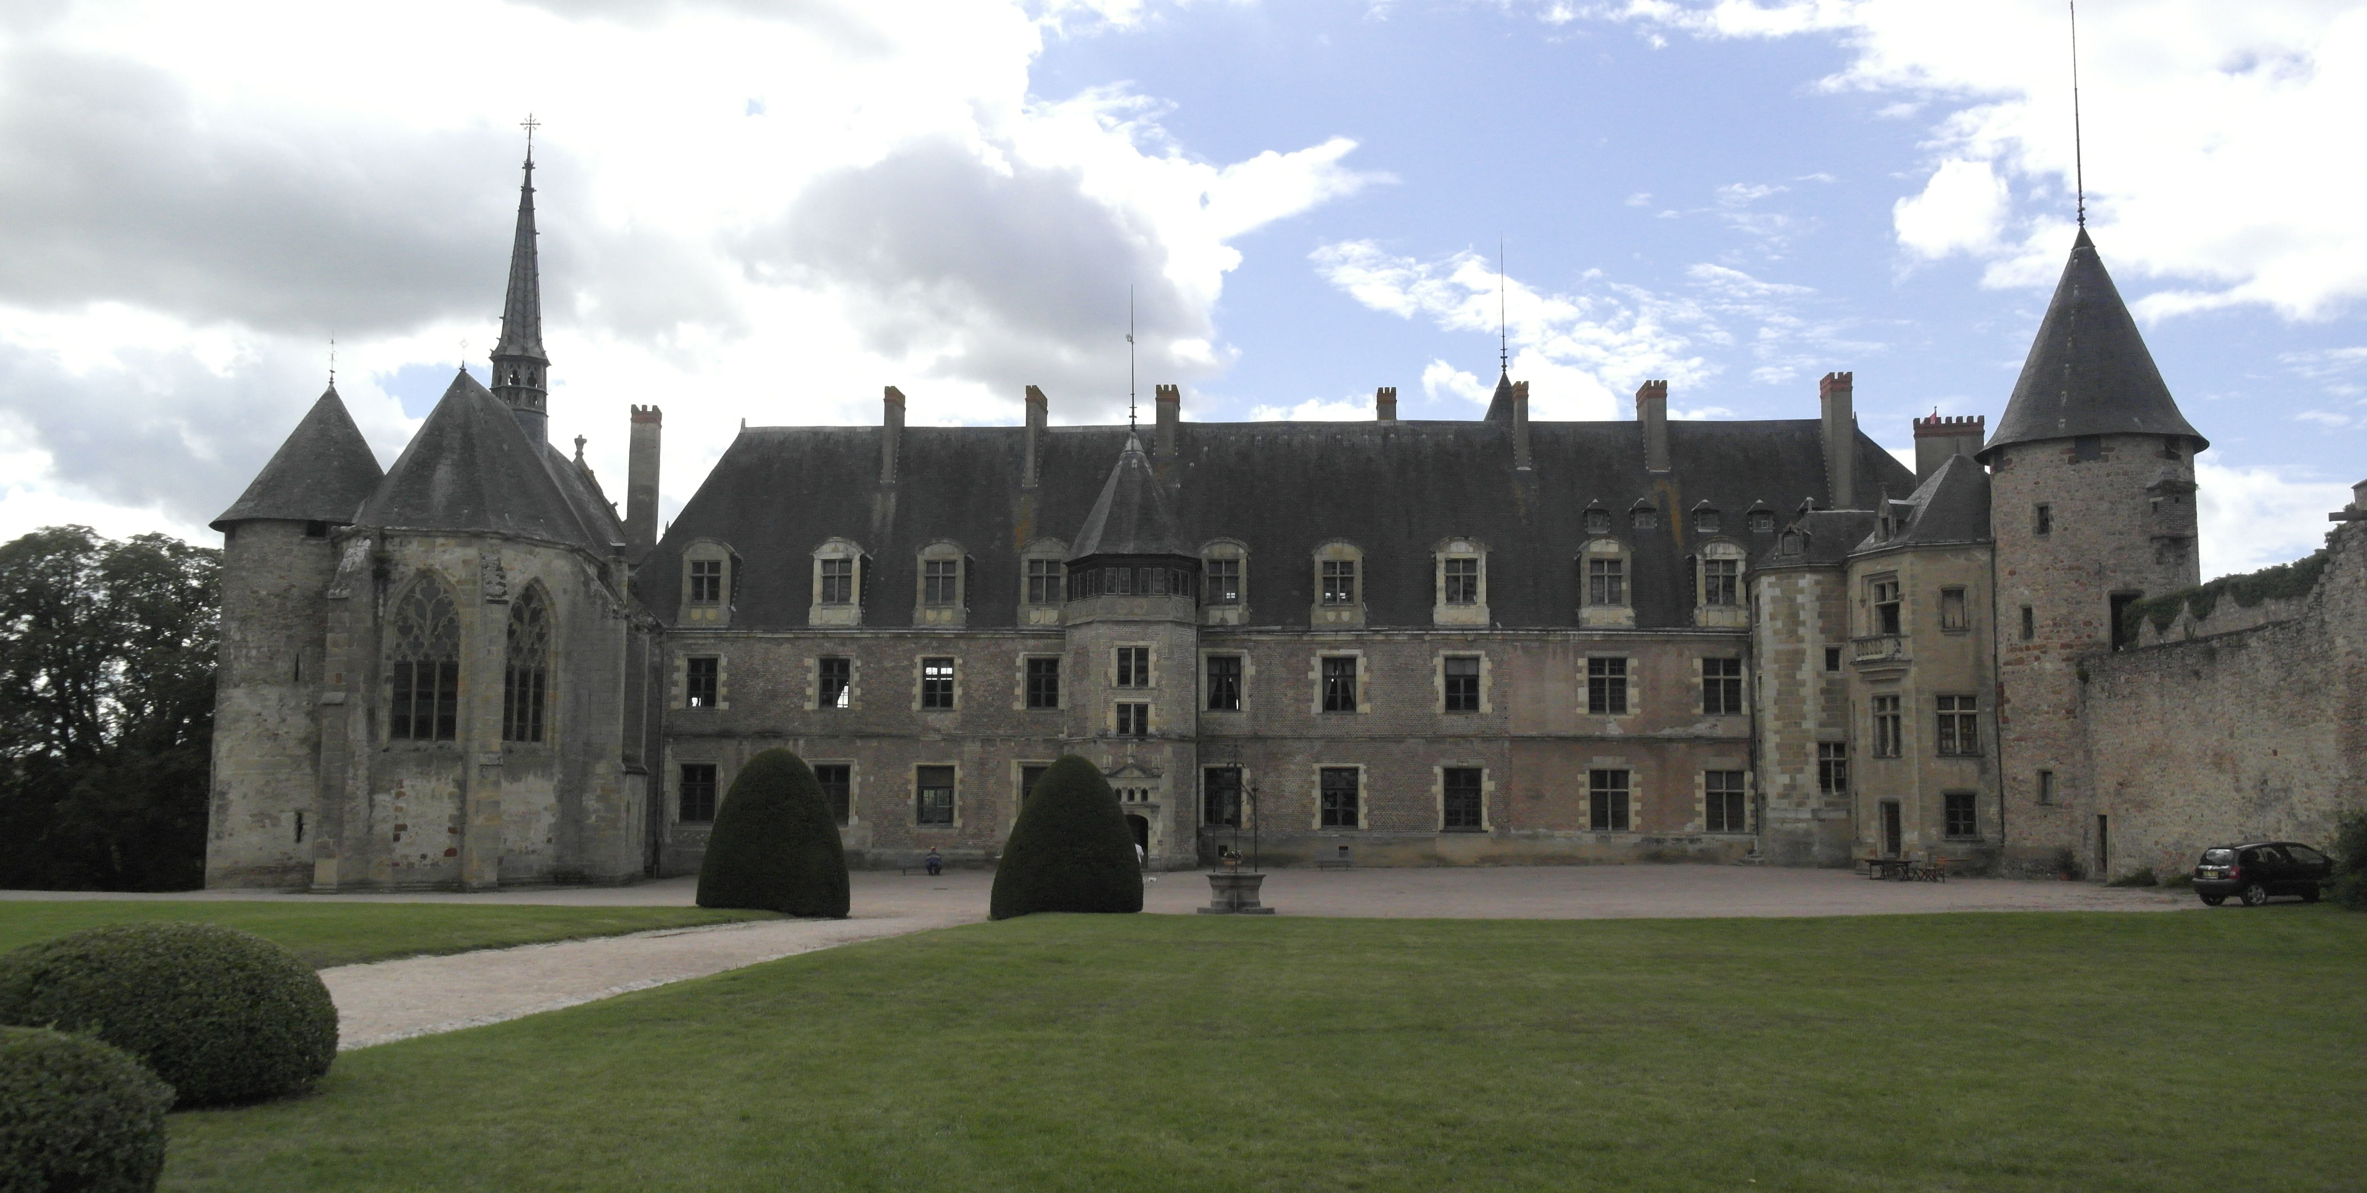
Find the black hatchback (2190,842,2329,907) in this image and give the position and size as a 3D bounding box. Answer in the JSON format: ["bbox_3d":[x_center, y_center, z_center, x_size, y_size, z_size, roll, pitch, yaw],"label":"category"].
[{"bbox_3d":[25.750,6.500,41.400,3.920,1.460,1.680,1,-6,-7],"label":"black hatchback"}]

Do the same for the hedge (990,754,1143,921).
[{"bbox_3d":[-2.367,4.921,36.406,3.087,3.341,3.087,0,-6,0],"label":"hedge"}]

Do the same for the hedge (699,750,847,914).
[{"bbox_3d":[-8.439,4.889,36.710,3.112,3.415,3.112,0,-6,0],"label":"hedge"}]

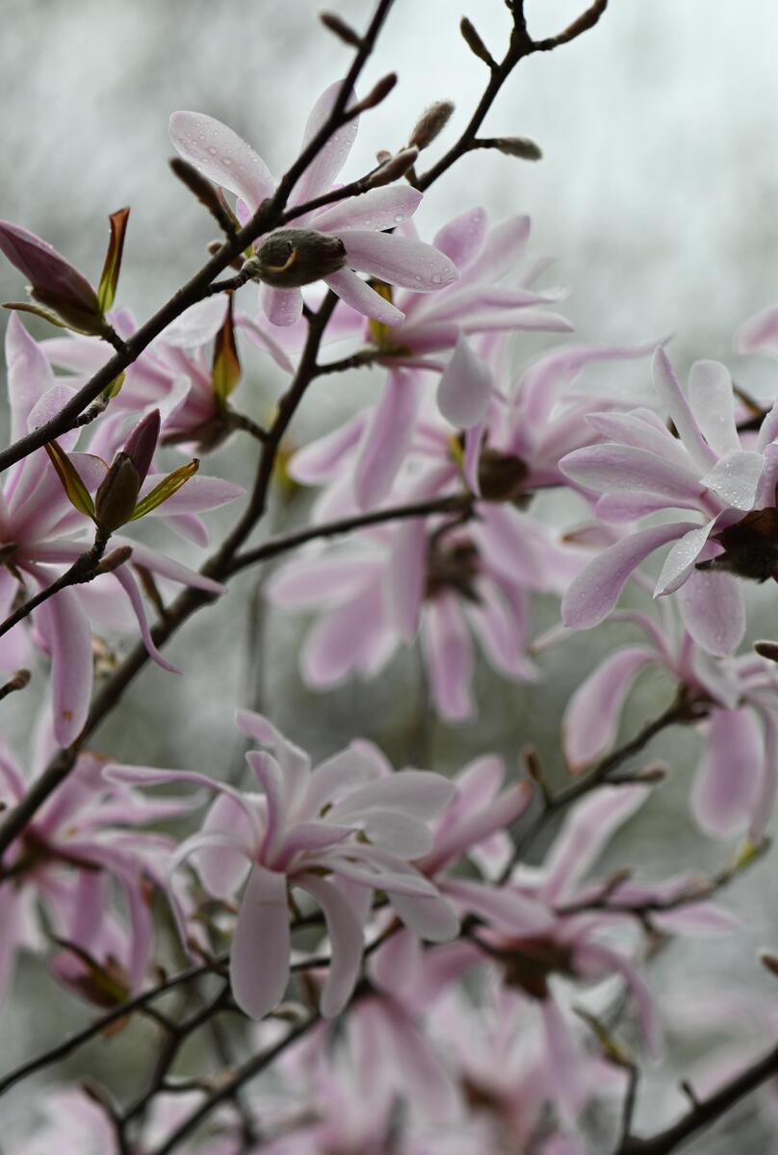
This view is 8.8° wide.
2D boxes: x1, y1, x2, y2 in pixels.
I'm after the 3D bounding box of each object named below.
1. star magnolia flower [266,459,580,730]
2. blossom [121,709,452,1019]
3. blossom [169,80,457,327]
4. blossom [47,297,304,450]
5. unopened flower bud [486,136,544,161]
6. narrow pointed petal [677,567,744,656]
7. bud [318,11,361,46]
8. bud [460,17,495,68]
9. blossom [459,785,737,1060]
[{"bbox_3d":[0.012,0.005,1.720,0.108,0.100,0.065,1,12,-6],"label":"star magnolia flower"},{"bbox_3d":[-0.031,0.088,1.550,0.105,0.095,0.075,5,-54,-29],"label":"blossom"},{"bbox_3d":[-0.024,-0.116,1.570,0.086,0.077,0.055,-6,12,26],"label":"blossom"},{"bbox_3d":[-0.072,-0.067,1.650,0.080,0.055,0.070,22,-8,12],"label":"blossom"},{"bbox_3d":[0.038,-0.130,1.530,0.017,0.006,0.006,15,0,0],"label":"unopened flower bud"},{"bbox_3d":[0.099,0.010,1.550,0.020,0.029,0.011,0,-6,0],"label":"narrow pointed petal"},{"bbox_3d":[-0.015,-0.164,1.510,0.015,0.005,0.005,38,0,0],"label":"bud"},{"bbox_3d":[0.026,-0.161,1.520,0.005,0.017,0.005,-30,0,0],"label":"bud"},{"bbox_3d":[0.076,0.123,1.800,0.096,0.094,0.085,6,-12,0],"label":"blossom"}]

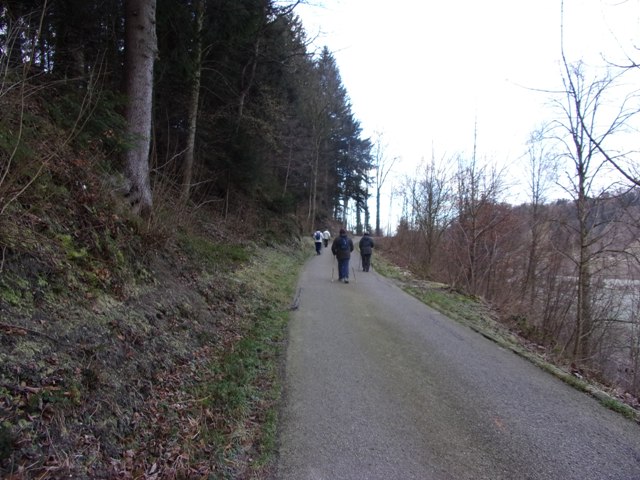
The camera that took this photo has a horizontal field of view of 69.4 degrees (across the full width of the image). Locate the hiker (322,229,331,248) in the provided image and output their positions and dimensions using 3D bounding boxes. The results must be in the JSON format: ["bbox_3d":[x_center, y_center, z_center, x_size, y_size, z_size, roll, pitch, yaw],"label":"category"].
[{"bbox_3d":[0.603,-0.155,41.000,0.620,1.694,0.500,0,1,5],"label":"hiker"}]

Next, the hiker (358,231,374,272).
[{"bbox_3d":[1.944,0.488,19.200,0.600,1.699,0.500,0,1,0],"label":"hiker"}]

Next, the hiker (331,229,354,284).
[{"bbox_3d":[0.720,0.499,14.600,0.680,1.712,0.560,0,1,0],"label":"hiker"}]

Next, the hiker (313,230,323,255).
[{"bbox_3d":[-0.121,0.181,31.000,0.640,1.690,0.520,0,1,0],"label":"hiker"}]

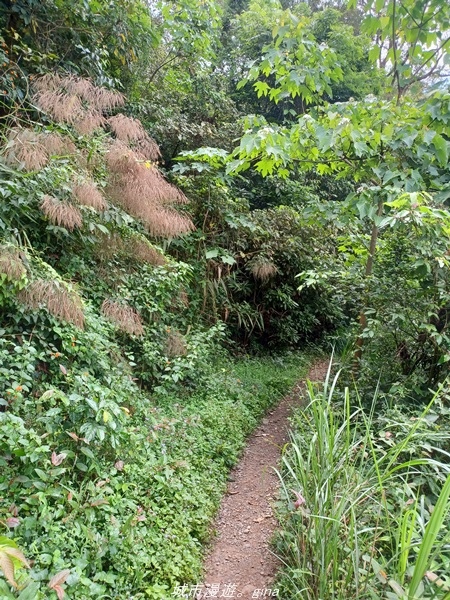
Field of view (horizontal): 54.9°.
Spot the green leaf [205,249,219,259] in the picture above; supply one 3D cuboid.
[{"bbox_3d":[-0.180,-0.645,6.100,0.175,0.120,0.100,0,5,0],"label":"green leaf"}]

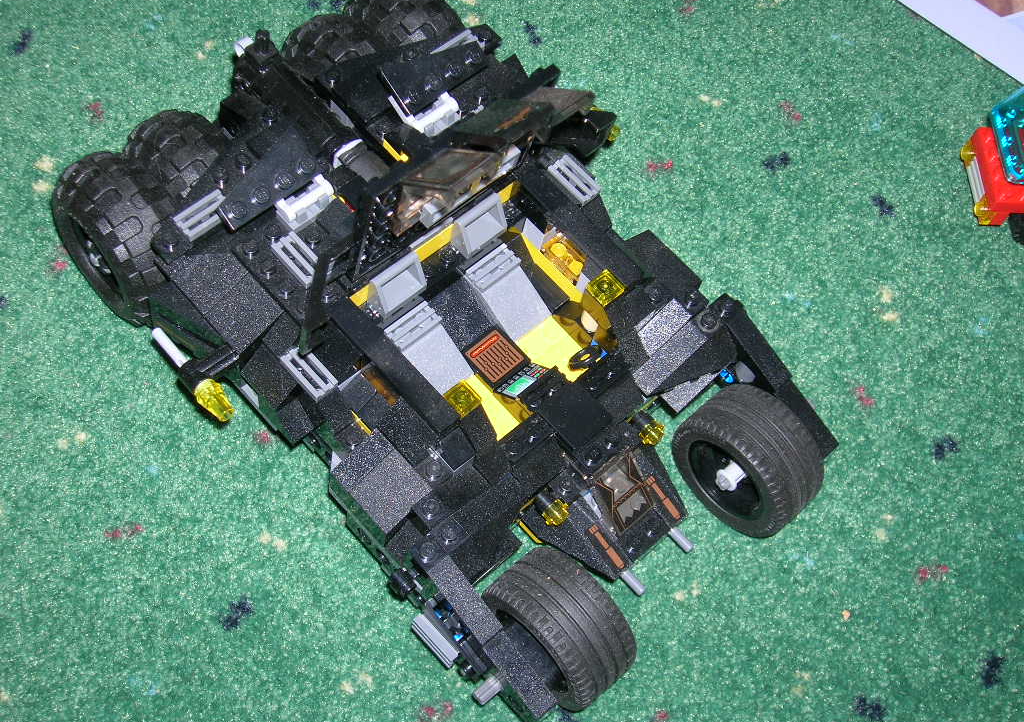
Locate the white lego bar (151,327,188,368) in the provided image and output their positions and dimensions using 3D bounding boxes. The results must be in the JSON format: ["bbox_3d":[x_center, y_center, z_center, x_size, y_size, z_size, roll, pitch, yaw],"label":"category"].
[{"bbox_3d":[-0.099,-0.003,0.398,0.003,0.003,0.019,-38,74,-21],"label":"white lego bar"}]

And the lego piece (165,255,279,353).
[{"bbox_3d":[-0.081,-0.020,0.393,0.020,0.010,0.032,-38,74,-21],"label":"lego piece"}]

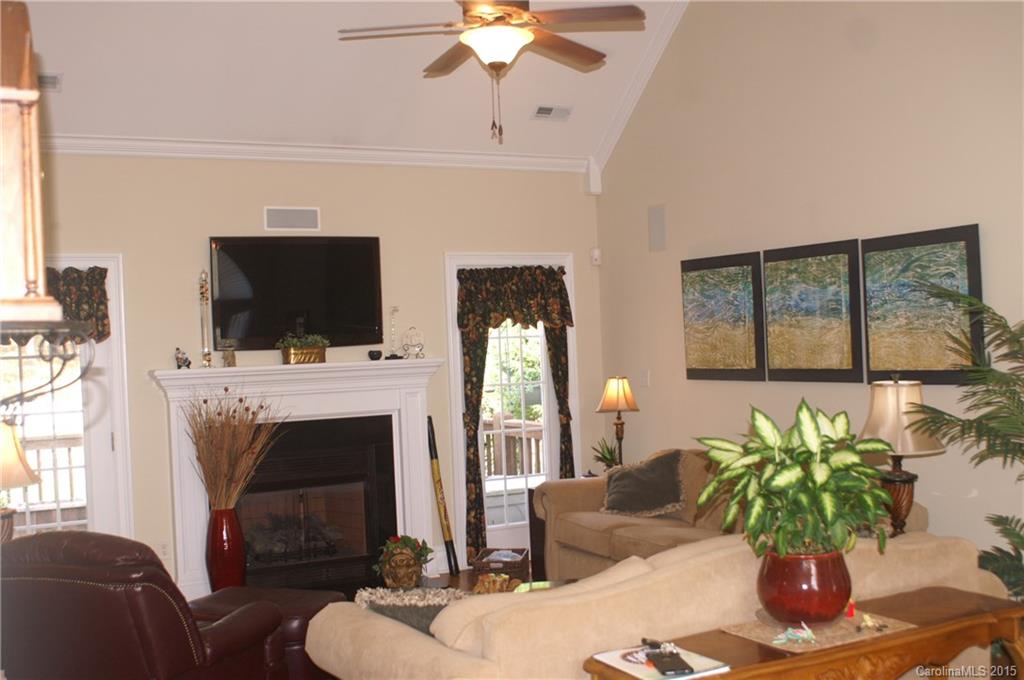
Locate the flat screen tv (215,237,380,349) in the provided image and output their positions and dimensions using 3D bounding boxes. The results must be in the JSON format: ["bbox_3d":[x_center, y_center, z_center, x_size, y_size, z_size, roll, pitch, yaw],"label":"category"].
[{"bbox_3d":[-1.340,-0.294,6.946,1.075,0.690,0.080,-2,0,-26],"label":"flat screen tv"}]

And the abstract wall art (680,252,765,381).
[{"bbox_3d":[1.270,-0.129,6.731,0.030,0.747,0.765,-2,0,-26],"label":"abstract wall art"}]

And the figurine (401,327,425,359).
[{"bbox_3d":[-0.646,0.016,7.199,0.150,0.213,0.090,-2,0,-26],"label":"figurine"}]

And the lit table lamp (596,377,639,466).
[{"bbox_3d":[0.707,0.589,7.432,0.290,0.700,0.290,-2,0,0],"label":"lit table lamp"}]

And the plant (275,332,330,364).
[{"bbox_3d":[-1.293,0.056,6.869,0.320,0.190,0.170,-2,0,-26],"label":"plant"}]

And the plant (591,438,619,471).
[{"bbox_3d":[0.595,0.764,7.188,0.180,0.220,0.170,-2,0,0],"label":"plant"}]

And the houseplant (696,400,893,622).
[{"bbox_3d":[0.810,0.470,3.170,0.540,0.635,0.510,-2,0,-26],"label":"houseplant"}]

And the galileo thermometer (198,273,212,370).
[{"bbox_3d":[-1.830,-0.126,6.617,0.060,0.590,0.060,-2,0,-26],"label":"galileo thermometer"}]

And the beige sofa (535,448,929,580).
[{"bbox_3d":[1.078,1.068,6.021,0.930,0.870,2.380,-2,0,-26],"label":"beige sofa"}]

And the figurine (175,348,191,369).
[{"bbox_3d":[-1.945,0.106,6.543,0.080,0.138,0.075,-2,0,-21],"label":"figurine"}]

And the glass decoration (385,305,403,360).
[{"bbox_3d":[-0.766,-0.049,7.194,0.105,0.352,0.088,-2,0,-27],"label":"glass decoration"}]

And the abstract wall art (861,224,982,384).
[{"bbox_3d":[1.923,-0.150,5.216,0.035,0.712,0.710,-2,0,-26],"label":"abstract wall art"}]

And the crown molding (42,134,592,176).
[{"bbox_3d":[-1.116,-1.171,7.065,3.700,0.090,0.080,-2,0,-26],"label":"crown molding"}]

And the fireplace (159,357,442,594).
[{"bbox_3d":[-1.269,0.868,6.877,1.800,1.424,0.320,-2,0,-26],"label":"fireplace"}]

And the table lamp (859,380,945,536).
[{"bbox_3d":[1.631,0.500,4.688,0.370,0.720,0.370,-2,0,-26],"label":"table lamp"}]

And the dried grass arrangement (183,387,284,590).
[{"bbox_3d":[-1.635,0.935,6.514,0.580,1.320,0.520,-2,0,-26],"label":"dried grass arrangement"}]

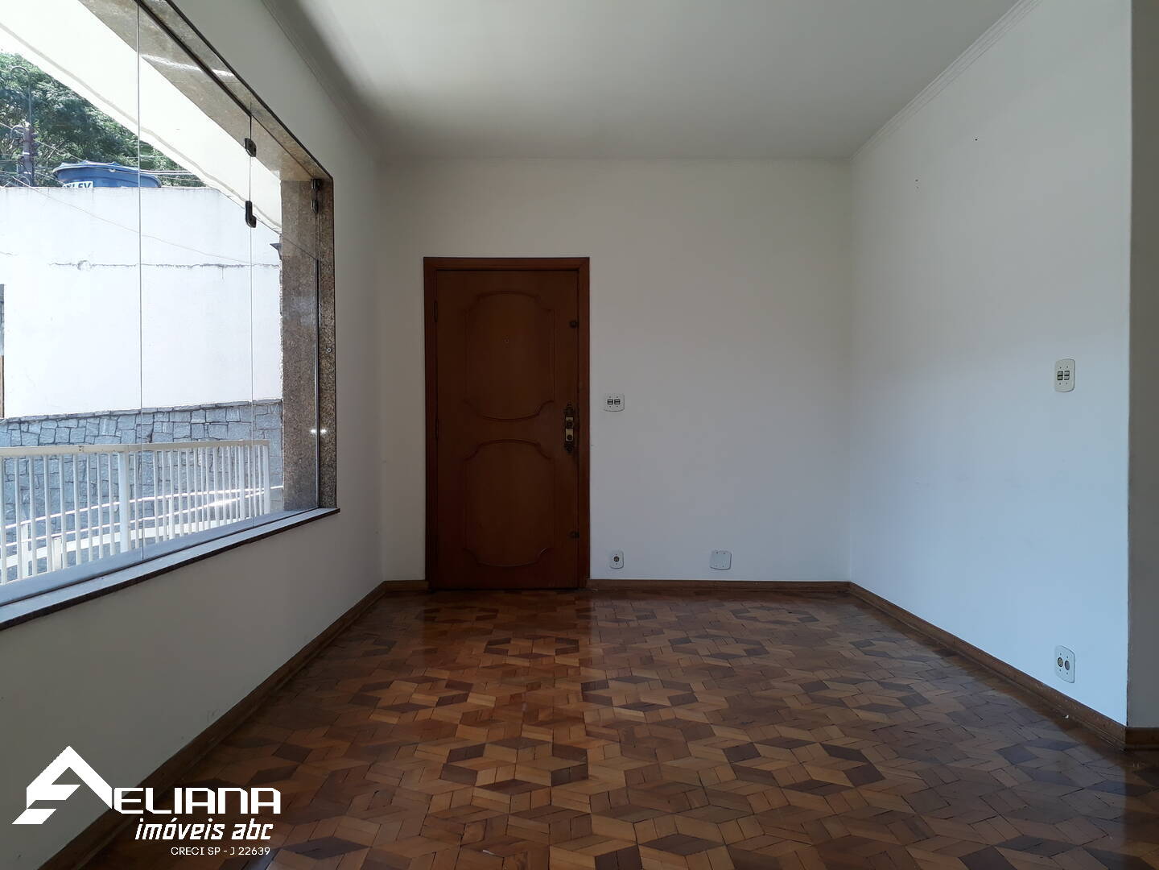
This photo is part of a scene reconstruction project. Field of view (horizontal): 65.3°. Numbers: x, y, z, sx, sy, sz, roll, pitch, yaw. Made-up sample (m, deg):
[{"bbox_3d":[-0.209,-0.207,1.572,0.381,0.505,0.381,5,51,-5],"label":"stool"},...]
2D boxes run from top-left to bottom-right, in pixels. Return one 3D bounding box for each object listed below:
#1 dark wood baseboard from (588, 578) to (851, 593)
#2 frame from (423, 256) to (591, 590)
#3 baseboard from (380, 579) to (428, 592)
[{"bbox_3d":[0.904,0.975,5.840,1.700,0.076,0.022,0,0,-1],"label":"dark wood baseboard"},{"bbox_3d":[-0.471,-0.072,5.870,1.075,2.150,0.130,0,0,-1],"label":"frame"},{"bbox_3d":[-1.125,0.971,5.820,0.300,0.076,0.022,0,0,-1],"label":"baseboard"}]

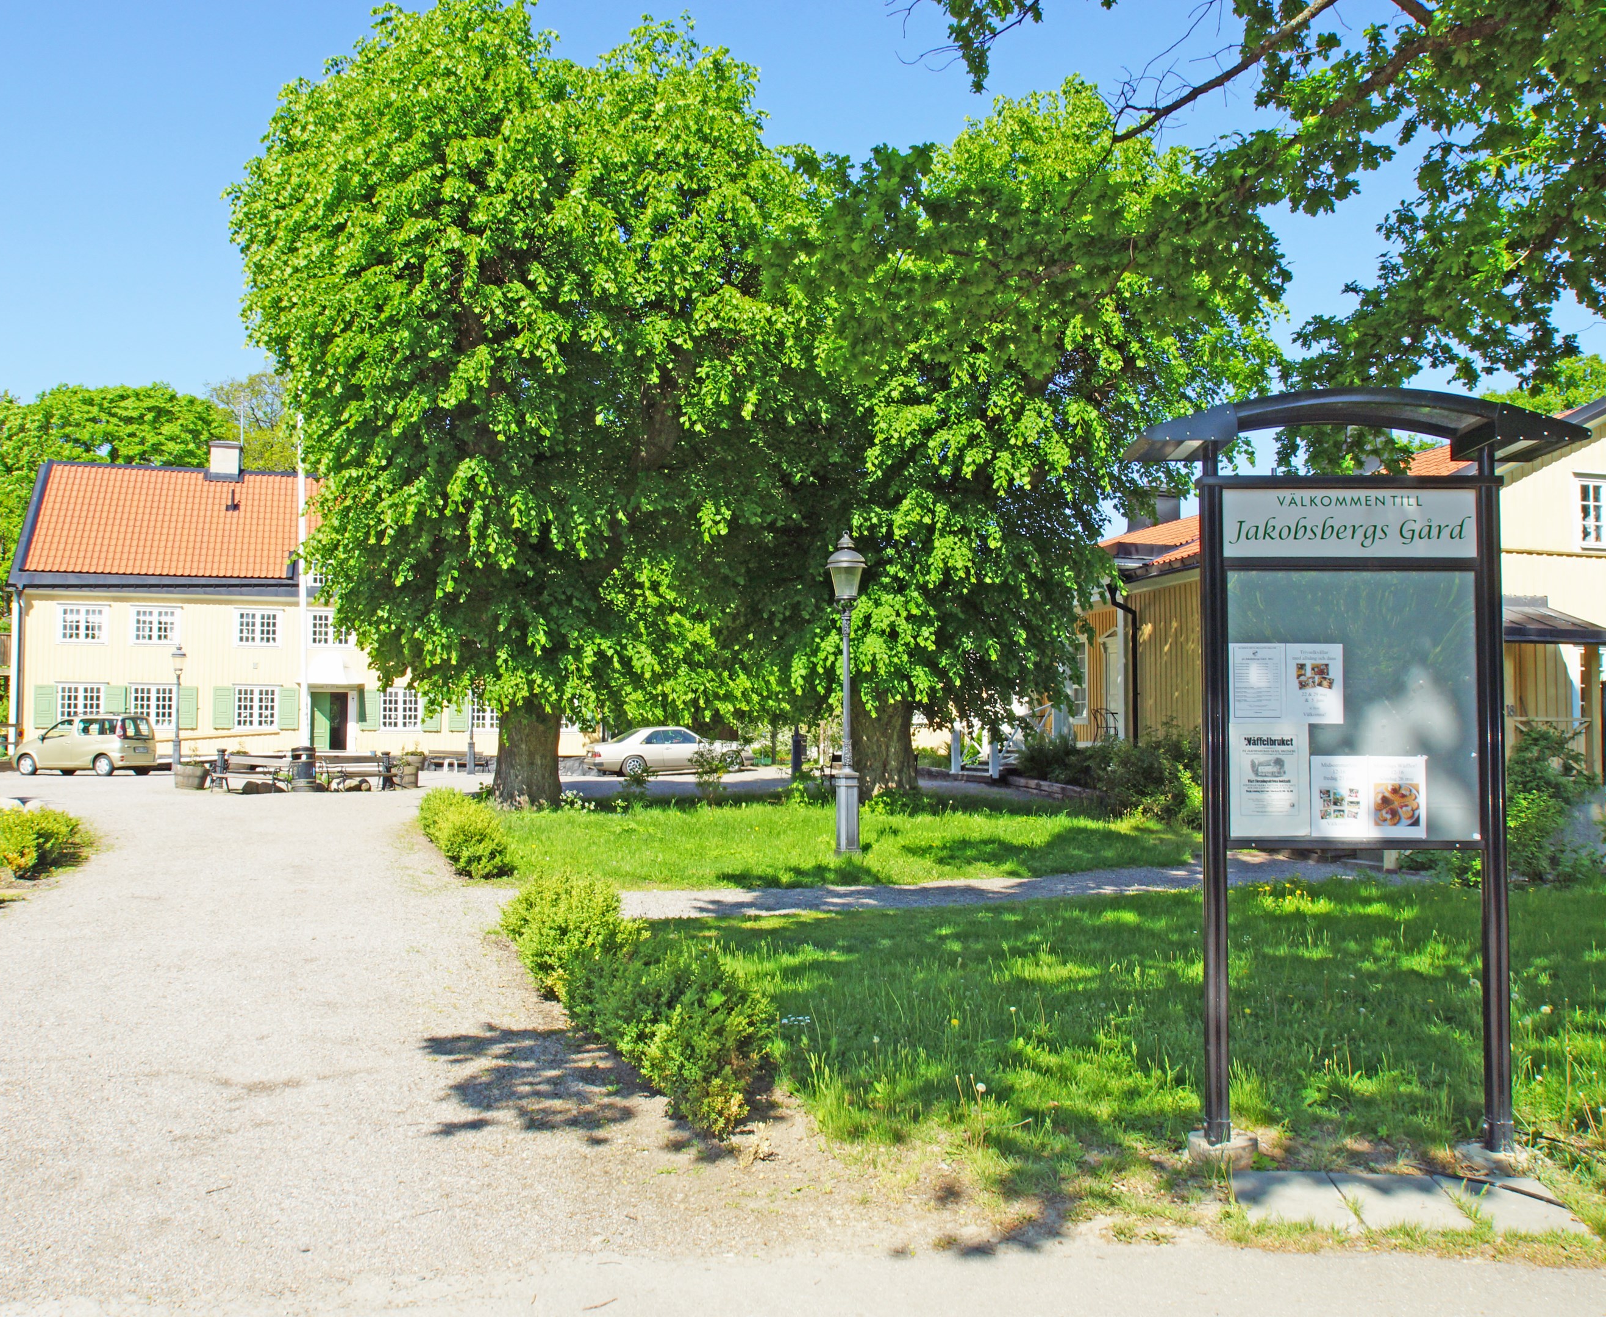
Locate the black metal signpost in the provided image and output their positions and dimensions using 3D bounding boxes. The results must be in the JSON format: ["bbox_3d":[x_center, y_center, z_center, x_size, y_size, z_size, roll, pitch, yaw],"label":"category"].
[{"bbox_3d":[2.009,0.449,5.446,1.570,2.750,0.530,0,-3,4],"label":"black metal signpost"}]

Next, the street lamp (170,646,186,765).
[{"bbox_3d":[-18.469,1.479,43.776,0.460,3.770,0.460,1,-3,-17],"label":"street lamp"}]

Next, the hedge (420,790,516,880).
[{"bbox_3d":[-3.950,1.968,17.274,0.650,0.650,5.400,1,-3,-19],"label":"hedge"}]

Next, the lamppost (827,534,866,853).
[{"bbox_3d":[0.521,0.426,17.398,0.470,3.780,0.470,0,-3,0],"label":"lamppost"}]

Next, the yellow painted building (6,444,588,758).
[{"bbox_3d":[-17.740,-1.850,55.442,19.451,11.500,11.200,1,-3,-17],"label":"yellow painted building"}]

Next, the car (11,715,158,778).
[{"bbox_3d":[-20.055,2.409,41.332,3.860,1.700,1.690,-1,-3,15],"label":"car"}]

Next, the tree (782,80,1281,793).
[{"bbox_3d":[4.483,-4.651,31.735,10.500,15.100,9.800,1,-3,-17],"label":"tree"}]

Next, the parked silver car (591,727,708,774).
[{"bbox_3d":[-3.665,2.569,41.727,4.680,1.390,1.750,1,-3,-19],"label":"parked silver car"}]

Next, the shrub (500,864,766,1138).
[{"bbox_3d":[-1.052,1.665,8.311,0.620,0.520,5.450,1,-3,-19],"label":"shrub"}]

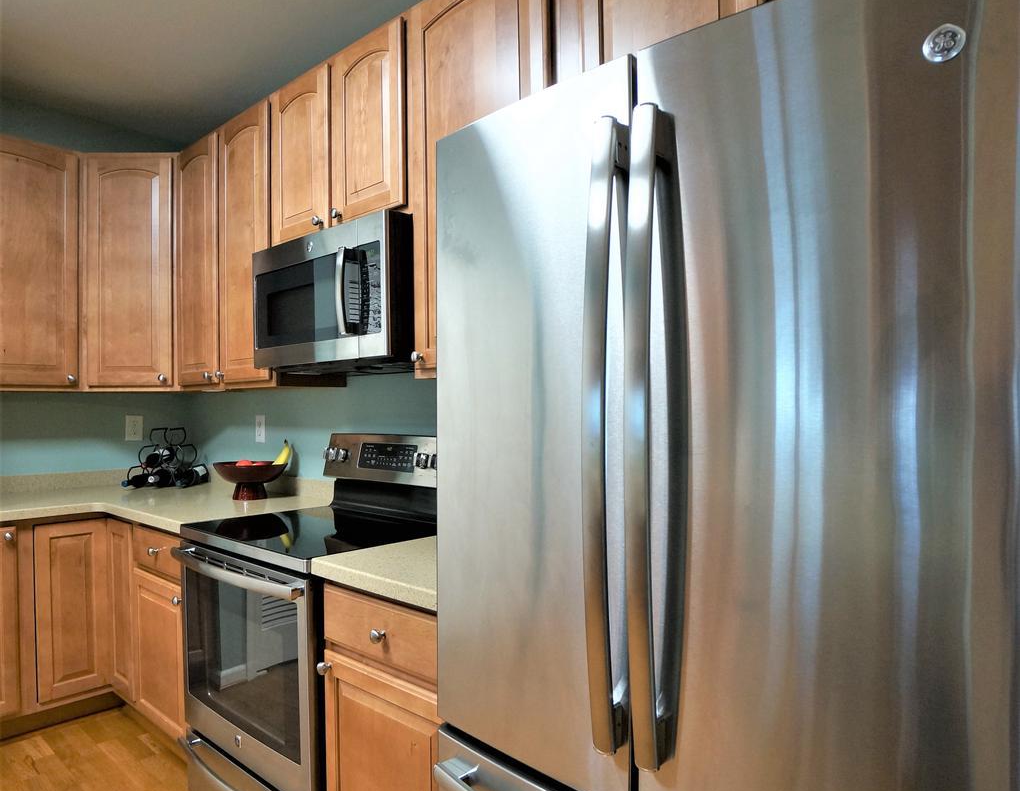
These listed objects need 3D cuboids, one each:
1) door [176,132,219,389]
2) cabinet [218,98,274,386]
[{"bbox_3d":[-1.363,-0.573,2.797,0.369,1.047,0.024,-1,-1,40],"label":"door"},{"bbox_3d":[-0.957,-0.578,2.648,0.416,1.045,0.320,-1,-1,40],"label":"cabinet"}]

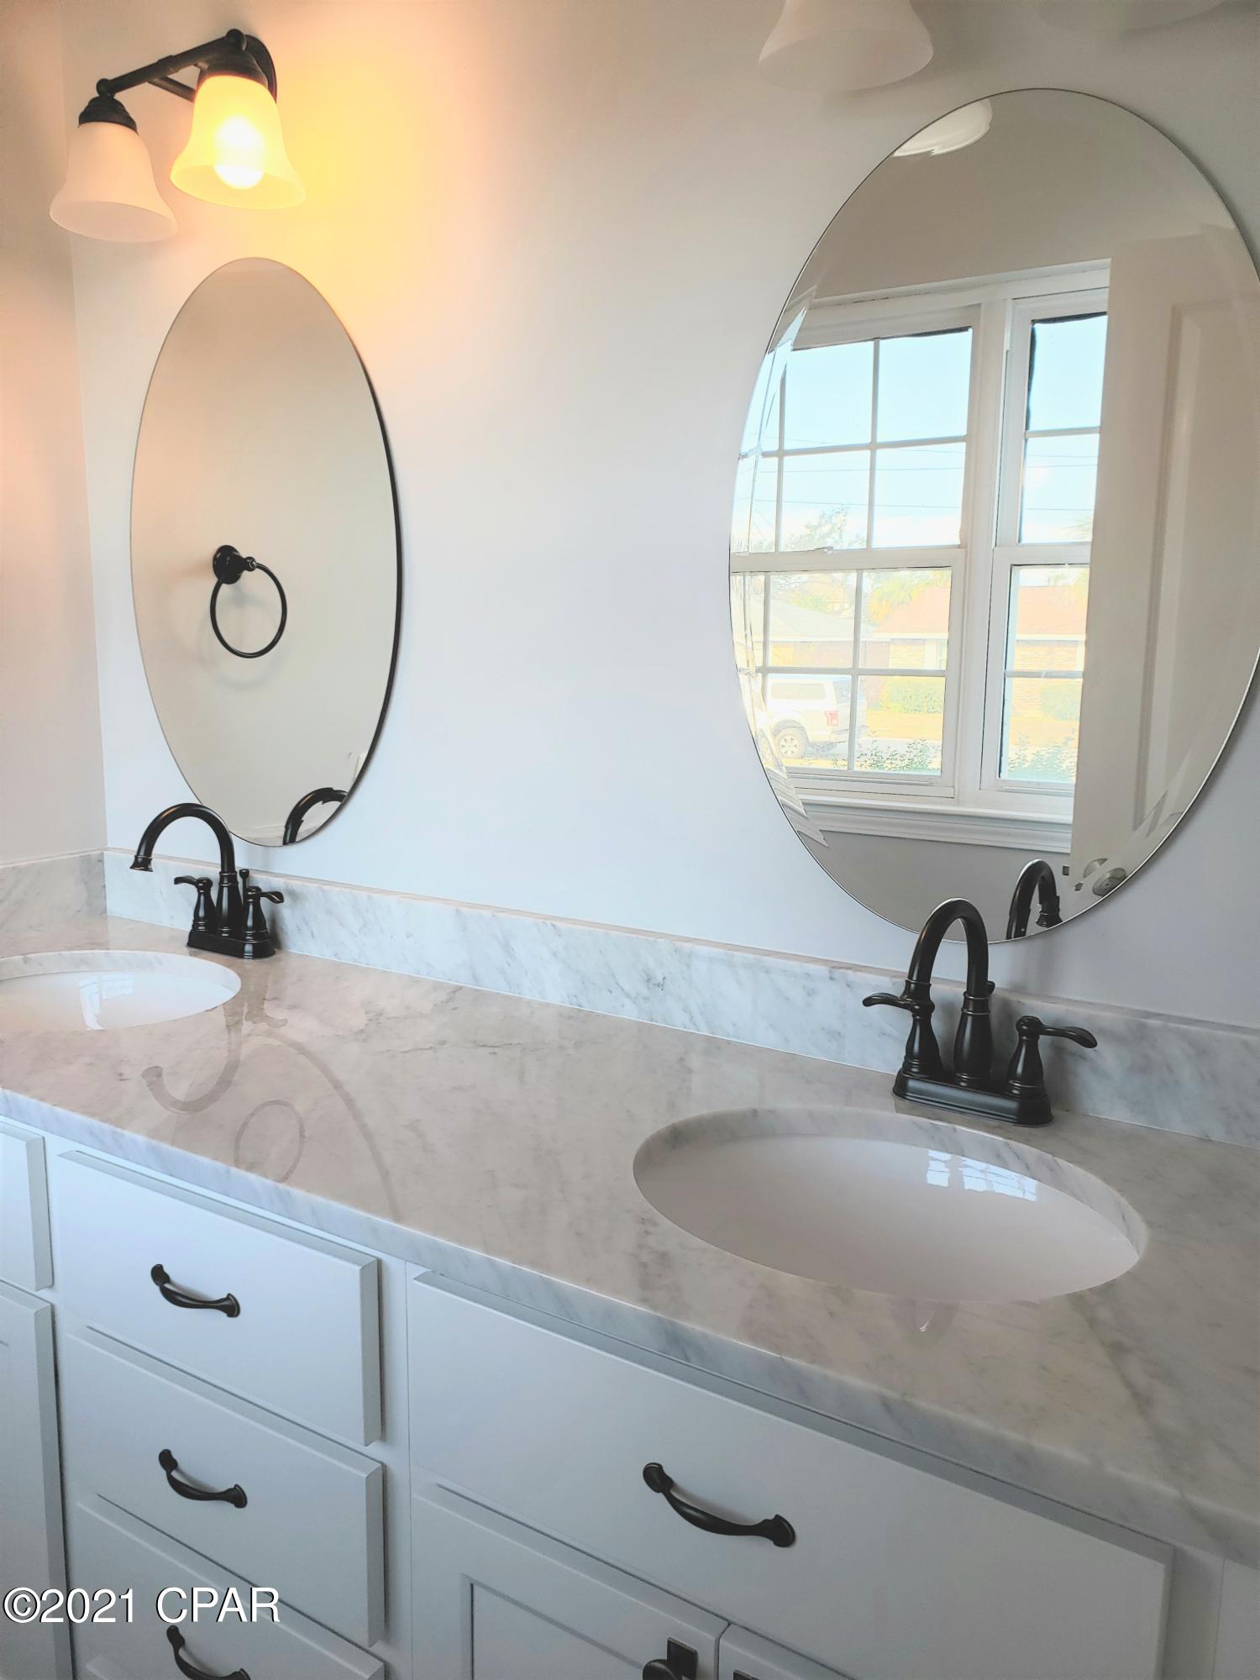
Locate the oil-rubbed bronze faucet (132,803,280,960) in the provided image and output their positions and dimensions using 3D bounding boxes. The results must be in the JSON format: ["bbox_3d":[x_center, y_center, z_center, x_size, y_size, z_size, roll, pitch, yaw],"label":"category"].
[{"bbox_3d":[-0.607,0.059,1.730,0.228,0.220,0.210,6,11,32],"label":"oil-rubbed bronze faucet"}]

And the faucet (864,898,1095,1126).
[{"bbox_3d":[0.297,0.160,1.160,0.228,0.220,0.212,6,11,32],"label":"faucet"}]

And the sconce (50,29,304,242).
[{"bbox_3d":[-0.554,-0.914,1.581,0.397,0.241,0.212,6,11,32],"label":"sconce"}]

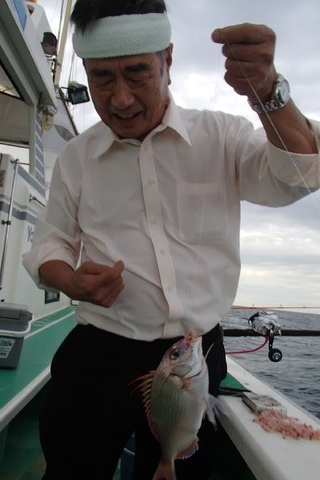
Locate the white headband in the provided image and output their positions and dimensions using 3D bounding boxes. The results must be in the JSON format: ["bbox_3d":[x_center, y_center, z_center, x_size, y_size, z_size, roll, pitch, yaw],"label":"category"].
[{"bbox_3d":[-0.069,-0.379,0.715,0.178,0.061,0.205,-1,31,7],"label":"white headband"}]

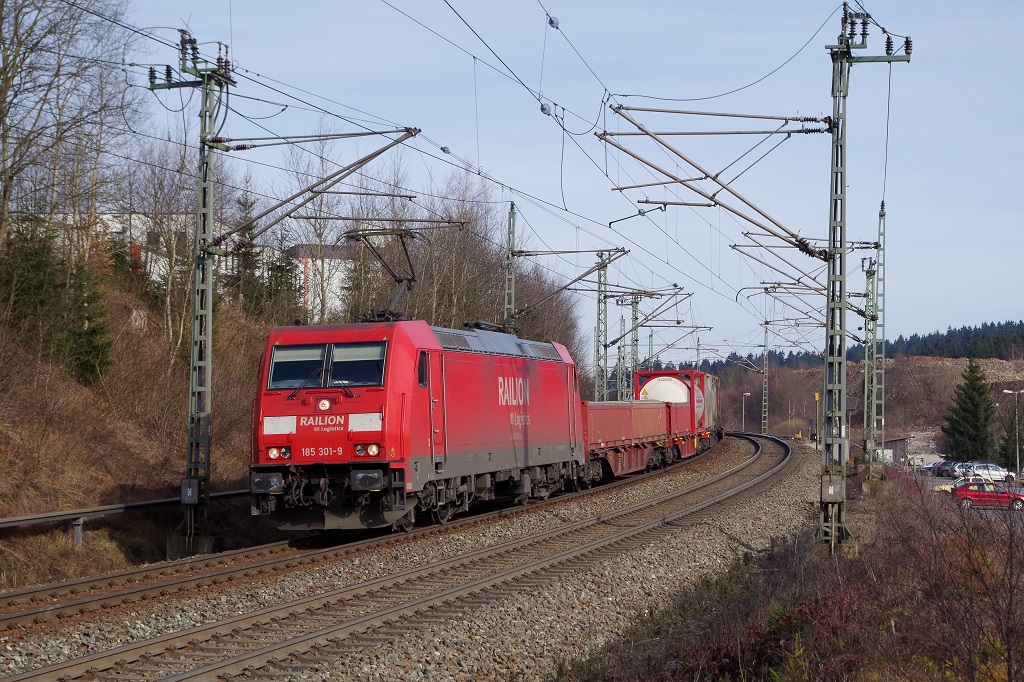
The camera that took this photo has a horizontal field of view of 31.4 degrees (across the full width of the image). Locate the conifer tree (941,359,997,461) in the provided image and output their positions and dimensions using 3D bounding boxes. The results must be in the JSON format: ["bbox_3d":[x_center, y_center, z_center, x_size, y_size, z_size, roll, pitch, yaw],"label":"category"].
[{"bbox_3d":[45.906,7.190,183.000,5.600,11.000,5.600,1,-2,0],"label":"conifer tree"}]

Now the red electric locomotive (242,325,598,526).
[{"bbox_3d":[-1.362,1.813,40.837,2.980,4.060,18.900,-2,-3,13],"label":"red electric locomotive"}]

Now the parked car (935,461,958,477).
[{"bbox_3d":[40.456,11.740,166.000,4.300,1.450,1.750,1,-2,-1],"label":"parked car"}]

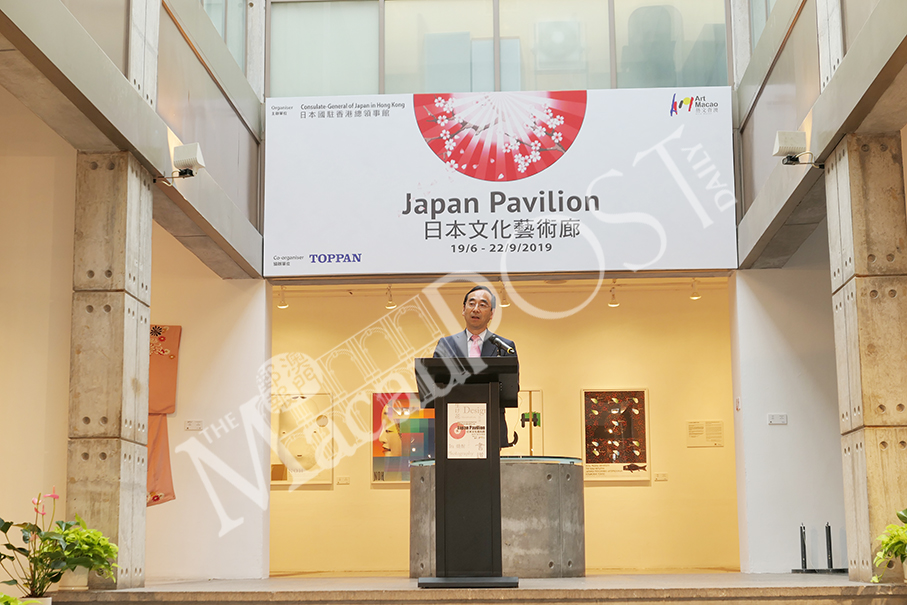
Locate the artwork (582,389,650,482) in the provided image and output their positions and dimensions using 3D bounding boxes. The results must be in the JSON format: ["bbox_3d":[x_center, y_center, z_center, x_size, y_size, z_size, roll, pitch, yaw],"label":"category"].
[{"bbox_3d":[1.884,1.538,17.509,0.775,1.070,0.040,-1,-9,3],"label":"artwork"}]

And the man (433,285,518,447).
[{"bbox_3d":[0.133,0.744,8.600,0.500,1.700,0.360,-1,-10,3],"label":"man"}]

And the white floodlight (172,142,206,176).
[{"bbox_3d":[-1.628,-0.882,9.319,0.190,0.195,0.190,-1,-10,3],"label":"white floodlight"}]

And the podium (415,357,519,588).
[{"bbox_3d":[0.087,0.922,8.146,0.550,1.200,0.460,-1,-10,3],"label":"podium"}]

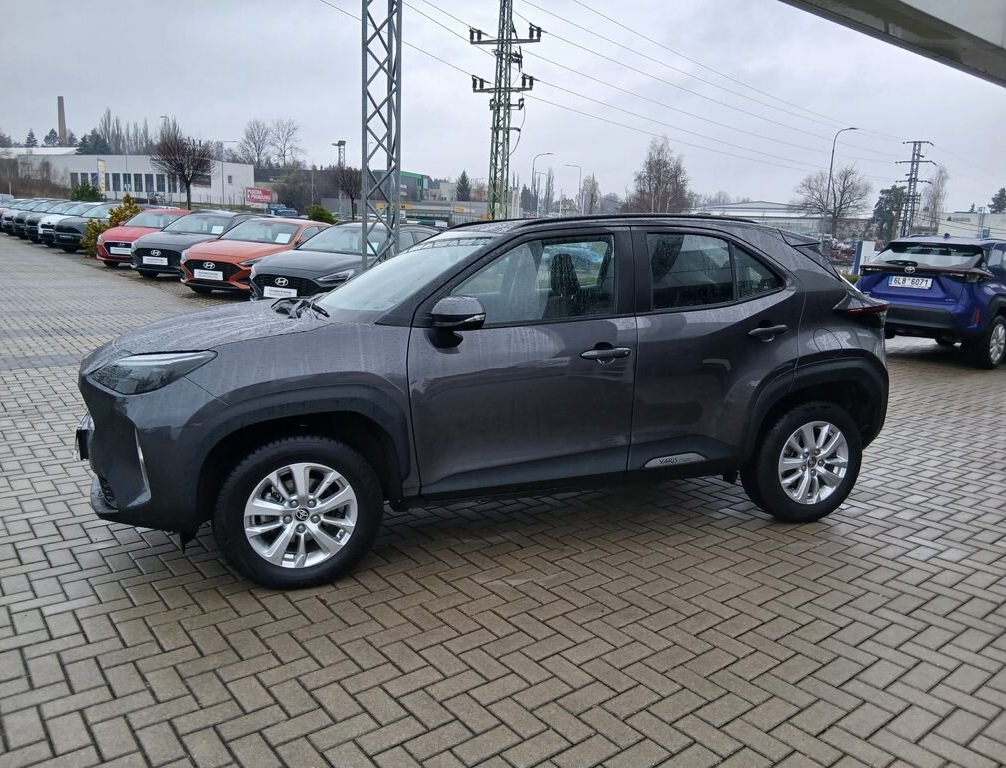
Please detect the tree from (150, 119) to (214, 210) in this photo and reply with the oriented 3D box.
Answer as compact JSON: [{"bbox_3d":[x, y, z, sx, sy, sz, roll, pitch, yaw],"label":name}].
[{"bbox_3d":[-15.885,-10.697,38.000,3.100,4.600,3.100,2,11,0],"label":"tree"}]

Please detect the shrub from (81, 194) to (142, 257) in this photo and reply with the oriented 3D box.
[{"bbox_3d":[-11.199,-4.534,22.000,1.700,1.800,1.600,2,11,0],"label":"shrub"}]

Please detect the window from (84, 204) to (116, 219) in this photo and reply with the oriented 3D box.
[{"bbox_3d":[-12.476,-5.403,24.200,1.380,0.100,0.870,4,42,10],"label":"window"}]

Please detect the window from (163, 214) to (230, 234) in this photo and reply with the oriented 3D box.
[{"bbox_3d":[-6.965,-3.631,17.564,1.380,0.100,0.870,4,42,11],"label":"window"}]

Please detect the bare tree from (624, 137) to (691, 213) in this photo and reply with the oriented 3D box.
[{"bbox_3d":[17.678,-23.055,88.000,7.800,11.000,7.600,2,11,0],"label":"bare tree"}]

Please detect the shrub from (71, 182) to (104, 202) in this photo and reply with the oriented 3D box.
[{"bbox_3d":[-18.638,-8.097,34.500,1.600,2.000,1.500,2,11,0],"label":"shrub"}]

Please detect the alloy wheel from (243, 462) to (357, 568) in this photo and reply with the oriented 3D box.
[{"bbox_3d":[-0.830,0.513,3.156,0.445,0.445,0.160,-3,11,-20],"label":"alloy wheel"}]

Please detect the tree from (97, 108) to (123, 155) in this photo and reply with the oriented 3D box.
[{"bbox_3d":[-96.964,-58.919,190.000,6.200,18.102,6.200,2,10,0],"label":"tree"}]

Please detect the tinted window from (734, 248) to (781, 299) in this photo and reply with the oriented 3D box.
[{"bbox_3d":[1.252,-0.557,3.813,0.295,0.282,0.040,-3,-11,-20],"label":"tinted window"}]

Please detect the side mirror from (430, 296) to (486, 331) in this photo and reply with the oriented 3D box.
[{"bbox_3d":[-0.190,-0.293,3.089,0.170,0.140,0.220,-3,11,-20],"label":"side mirror"}]

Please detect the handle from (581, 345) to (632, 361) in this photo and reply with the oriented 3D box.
[{"bbox_3d":[0.461,-0.138,3.417,0.250,0.050,0.060,-3,11,-20],"label":"handle"}]

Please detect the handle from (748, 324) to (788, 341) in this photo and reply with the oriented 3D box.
[{"bbox_3d":[1.287,-0.251,3.743,0.215,0.055,0.055,-3,11,-21],"label":"handle"}]

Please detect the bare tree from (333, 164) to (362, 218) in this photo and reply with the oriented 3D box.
[{"bbox_3d":[-12.804,-16.142,65.000,3.200,4.770,3.200,2,10,0],"label":"bare tree"}]

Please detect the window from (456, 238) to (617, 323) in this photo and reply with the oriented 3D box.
[{"bbox_3d":[0.146,-0.466,3.402,0.820,0.434,0.050,-3,-11,-20],"label":"window"}]

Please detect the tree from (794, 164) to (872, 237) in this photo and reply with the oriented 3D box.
[{"bbox_3d":[34.274,-18.775,80.000,8.200,8.400,8.000,2,11,0],"label":"tree"}]

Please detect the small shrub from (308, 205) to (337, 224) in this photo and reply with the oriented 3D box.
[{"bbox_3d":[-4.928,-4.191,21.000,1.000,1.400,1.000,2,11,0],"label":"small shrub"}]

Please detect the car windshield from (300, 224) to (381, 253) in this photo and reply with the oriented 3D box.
[{"bbox_3d":[-2.721,-2.405,12.800,1.380,0.450,0.700,4,11,8],"label":"car windshield"}]

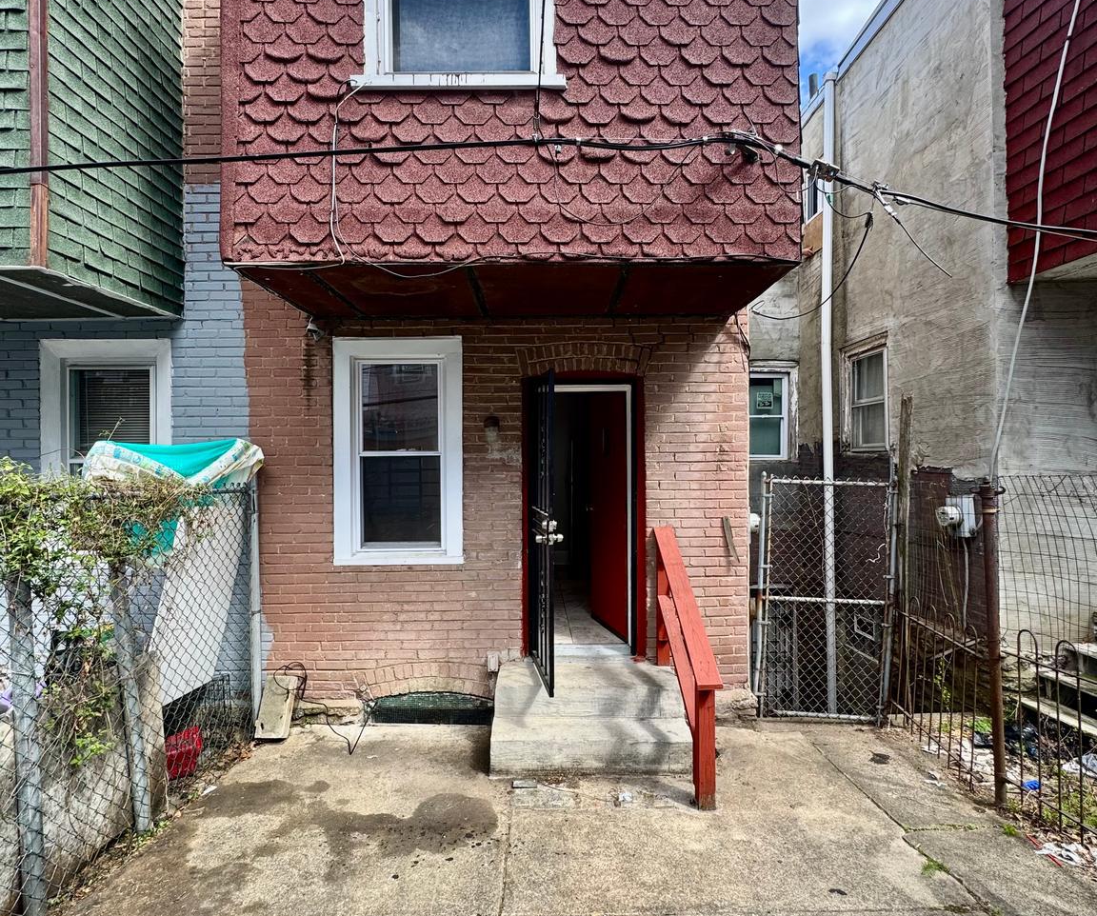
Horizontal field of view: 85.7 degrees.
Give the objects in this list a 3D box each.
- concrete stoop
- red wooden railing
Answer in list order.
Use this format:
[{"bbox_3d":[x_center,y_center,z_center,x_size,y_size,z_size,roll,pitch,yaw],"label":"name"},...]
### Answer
[{"bbox_3d":[0.272,1.703,3.950,1.250,0.425,0.770,0,0,0],"label":"concrete stoop"},{"bbox_3d":[0.860,1.217,3.767,0.155,1.400,1.130,0,0,-2],"label":"red wooden railing"}]

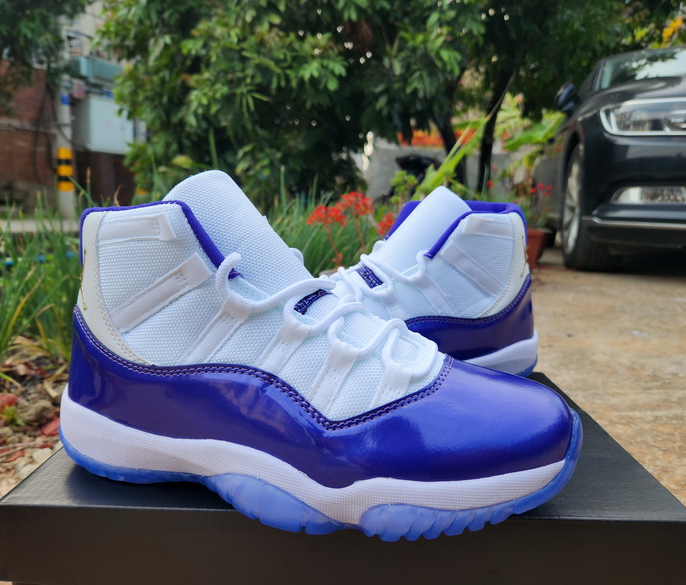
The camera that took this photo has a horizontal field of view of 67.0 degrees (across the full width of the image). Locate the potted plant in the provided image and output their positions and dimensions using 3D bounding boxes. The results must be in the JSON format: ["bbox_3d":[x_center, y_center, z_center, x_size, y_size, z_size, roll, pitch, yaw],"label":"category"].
[{"bbox_3d":[0.925,-0.344,2.600,0.250,0.450,0.240,1,9,2],"label":"potted plant"}]

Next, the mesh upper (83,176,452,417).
[{"bbox_3d":[-0.046,-0.006,0.283,0.204,0.119,0.090,3,10,14],"label":"mesh upper"}]

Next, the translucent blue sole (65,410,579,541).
[{"bbox_3d":[-0.025,0.080,0.292,0.297,0.052,0.104,3,10,14],"label":"translucent blue sole"}]

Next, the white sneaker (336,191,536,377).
[{"bbox_3d":[0.031,-0.001,0.416,0.297,0.172,0.105,-3,10,-20],"label":"white sneaker"}]

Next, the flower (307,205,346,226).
[{"bbox_3d":[-0.040,-0.186,1.250,0.090,0.055,0.085,1,9,2],"label":"flower"}]

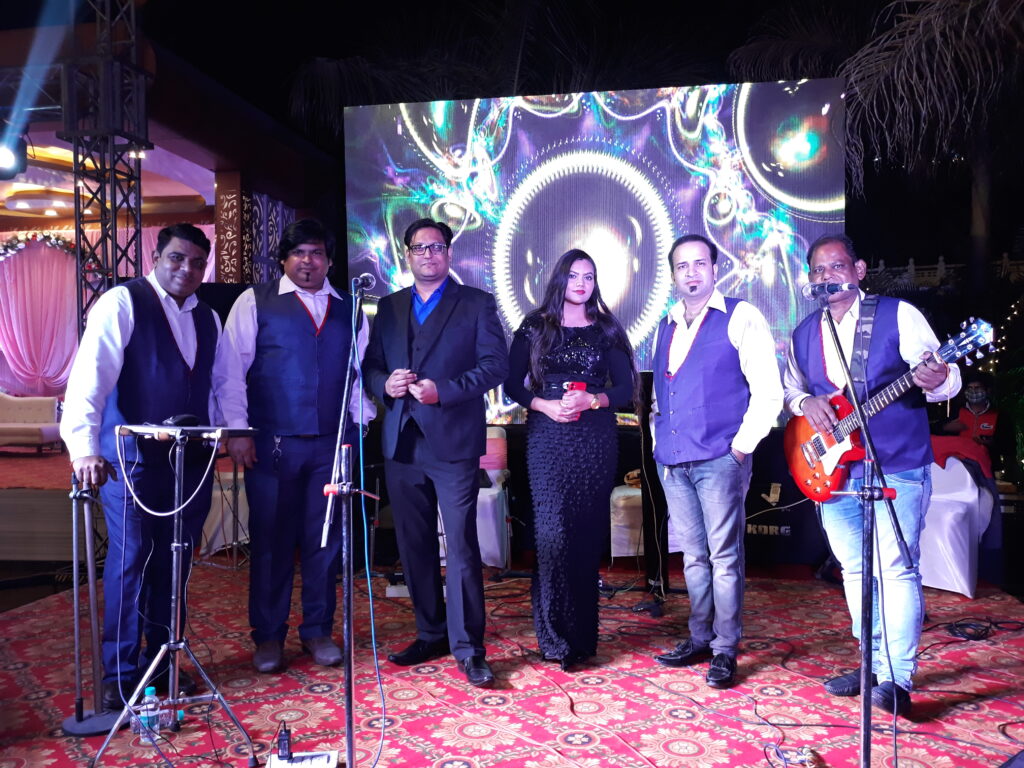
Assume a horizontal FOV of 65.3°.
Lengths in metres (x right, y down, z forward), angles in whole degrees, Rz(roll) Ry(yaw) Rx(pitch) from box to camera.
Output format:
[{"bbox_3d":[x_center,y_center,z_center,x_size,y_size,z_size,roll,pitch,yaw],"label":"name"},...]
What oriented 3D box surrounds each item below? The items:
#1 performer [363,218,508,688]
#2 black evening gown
[{"bbox_3d":[-0.285,0.230,3.073,0.560,1.726,0.430,0,1,9],"label":"performer"},{"bbox_3d":[0.223,0.402,3.137,0.490,1.333,0.360,0,1,3],"label":"black evening gown"}]

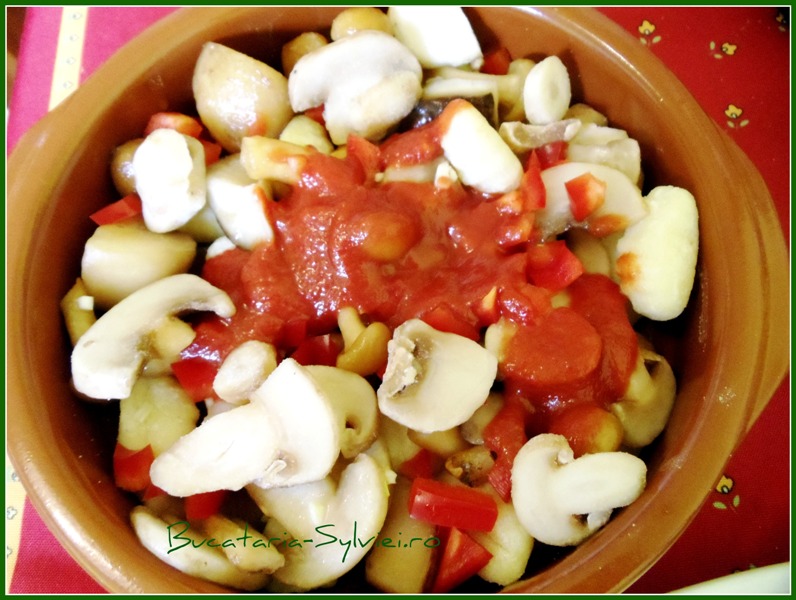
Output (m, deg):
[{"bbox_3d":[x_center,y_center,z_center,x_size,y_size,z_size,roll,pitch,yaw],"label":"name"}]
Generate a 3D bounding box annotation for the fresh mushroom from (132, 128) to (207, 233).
[{"bbox_3d":[-0.079,-0.041,0.350,0.024,0.023,0.035,6,90,-10],"label":"fresh mushroom"}]

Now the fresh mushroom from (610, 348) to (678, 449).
[{"bbox_3d":[0.075,0.030,0.326,0.029,0.013,0.031,31,87,-6],"label":"fresh mushroom"}]

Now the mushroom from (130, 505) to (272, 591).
[{"bbox_3d":[-0.063,0.080,0.328,0.049,0.020,0.019,30,56,-3],"label":"mushroom"}]

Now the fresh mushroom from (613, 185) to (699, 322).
[{"bbox_3d":[0.086,-0.016,0.335,0.025,0.026,0.042,7,80,-11],"label":"fresh mushroom"}]

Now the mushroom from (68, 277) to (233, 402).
[{"bbox_3d":[-0.081,0.012,0.335,0.055,0.019,0.026,-36,91,-12],"label":"mushroom"}]

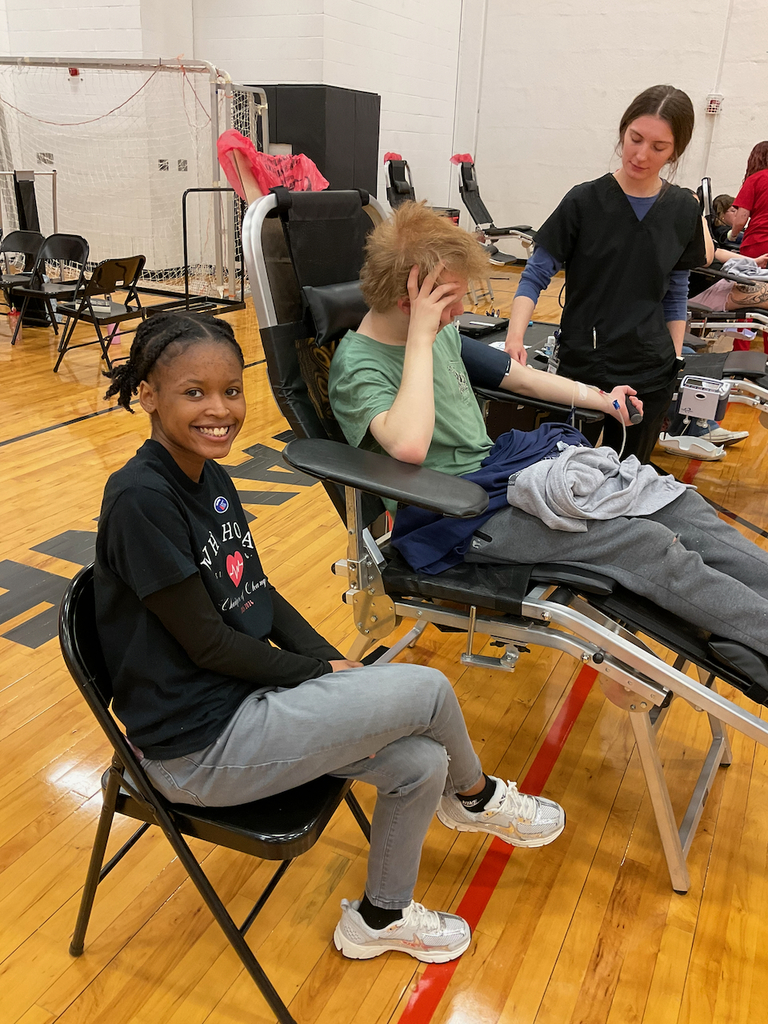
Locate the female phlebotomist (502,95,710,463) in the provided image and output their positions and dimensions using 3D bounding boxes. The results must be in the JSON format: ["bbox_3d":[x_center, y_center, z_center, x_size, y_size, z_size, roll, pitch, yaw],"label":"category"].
[{"bbox_3d":[0.599,-0.347,2.506,0.500,1.600,0.360,10,24,16],"label":"female phlebotomist"}]

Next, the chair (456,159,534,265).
[{"bbox_3d":[1.630,-3.659,10.881,1.500,1.350,0.680,15,26,27],"label":"chair"}]

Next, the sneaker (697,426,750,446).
[{"bbox_3d":[1.866,-0.405,4.730,0.285,0.115,0.105,-2,23,1],"label":"sneaker"}]

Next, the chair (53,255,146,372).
[{"bbox_3d":[-1.856,-1.298,5.613,0.510,0.755,0.470,13,25,24],"label":"chair"}]

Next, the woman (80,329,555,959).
[{"bbox_3d":[-0.089,0.284,1.481,0.810,1.210,0.470,12,24,20],"label":"woman"}]

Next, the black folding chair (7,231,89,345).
[{"bbox_3d":[-2.449,-1.623,6.327,0.470,0.755,0.510,11,24,20],"label":"black folding chair"}]

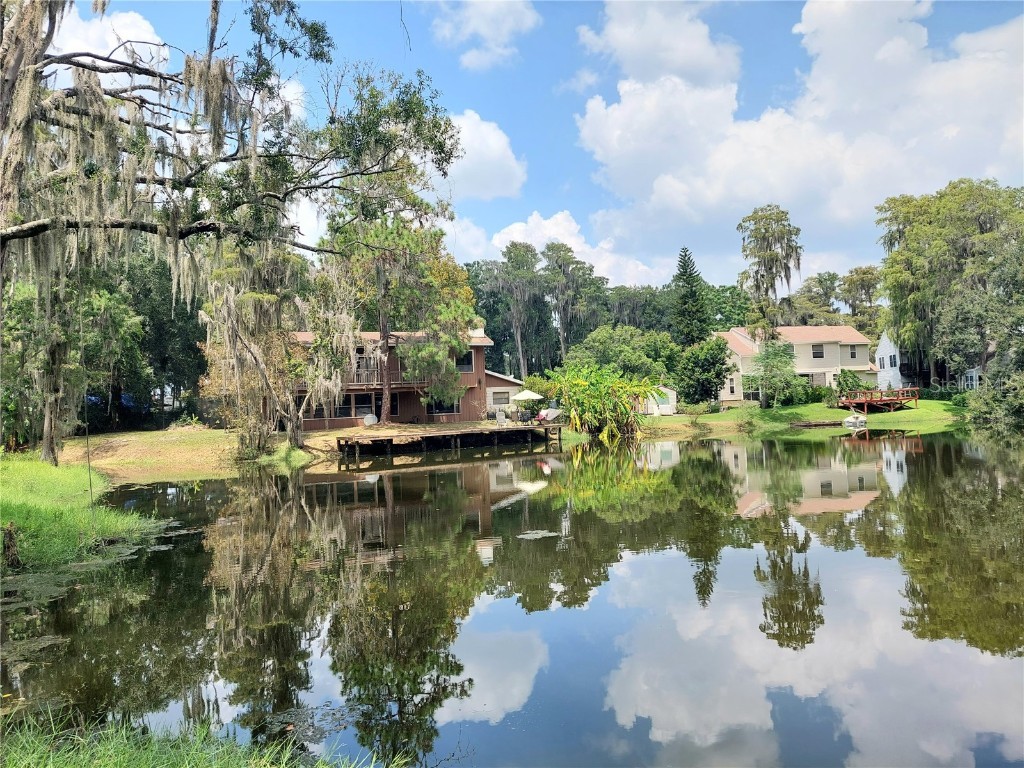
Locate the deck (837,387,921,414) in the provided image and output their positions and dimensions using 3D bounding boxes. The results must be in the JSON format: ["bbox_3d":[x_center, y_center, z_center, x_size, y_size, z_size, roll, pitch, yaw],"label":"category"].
[{"bbox_3d":[29.504,1.490,57.136,4.490,1.880,3.570,-2,-2,-9],"label":"deck"}]

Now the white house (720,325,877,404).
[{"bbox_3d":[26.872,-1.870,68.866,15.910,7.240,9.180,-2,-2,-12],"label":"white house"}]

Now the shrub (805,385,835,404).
[{"bbox_3d":[26.509,0.948,61.208,2.390,1.710,2.040,-3,-2,0],"label":"shrub"}]

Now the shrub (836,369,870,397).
[{"bbox_3d":[30.864,-0.045,64.168,2.860,2.610,2.350,-3,-2,0],"label":"shrub"}]

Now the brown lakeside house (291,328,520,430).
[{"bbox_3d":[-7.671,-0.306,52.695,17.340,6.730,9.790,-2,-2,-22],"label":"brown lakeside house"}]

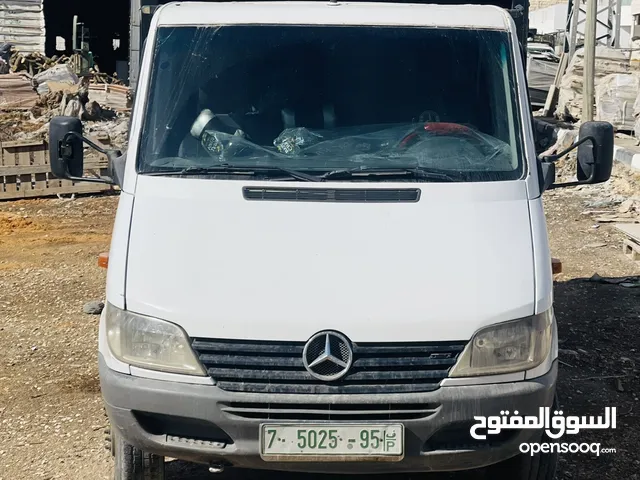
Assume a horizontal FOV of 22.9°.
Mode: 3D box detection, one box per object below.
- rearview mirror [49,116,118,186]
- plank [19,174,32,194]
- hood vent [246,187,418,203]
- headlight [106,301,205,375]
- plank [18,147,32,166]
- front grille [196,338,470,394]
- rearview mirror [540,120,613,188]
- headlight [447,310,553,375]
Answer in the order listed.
[{"bbox_3d":[-1.027,-0.390,6.880,0.285,0.270,0.200,1,7,0],"label":"rearview mirror"},{"bbox_3d":[-4.016,-0.756,21.500,0.170,0.260,0.025,3,7,15],"label":"plank"},{"bbox_3d":[0.048,-0.187,6.530,0.730,0.030,0.100,1,39,0],"label":"hood vent"},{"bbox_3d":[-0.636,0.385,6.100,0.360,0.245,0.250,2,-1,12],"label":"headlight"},{"bbox_3d":[-4.016,-1.138,21.500,0.170,0.260,0.025,3,7,15],"label":"plank"},{"bbox_3d":[0.032,0.479,5.980,1.030,0.190,0.120,1,-8,0],"label":"front grille"},{"bbox_3d":[1.118,-0.371,6.880,0.300,0.275,0.200,1,7,0],"label":"rearview mirror"},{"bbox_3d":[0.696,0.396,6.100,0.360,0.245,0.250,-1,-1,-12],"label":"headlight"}]

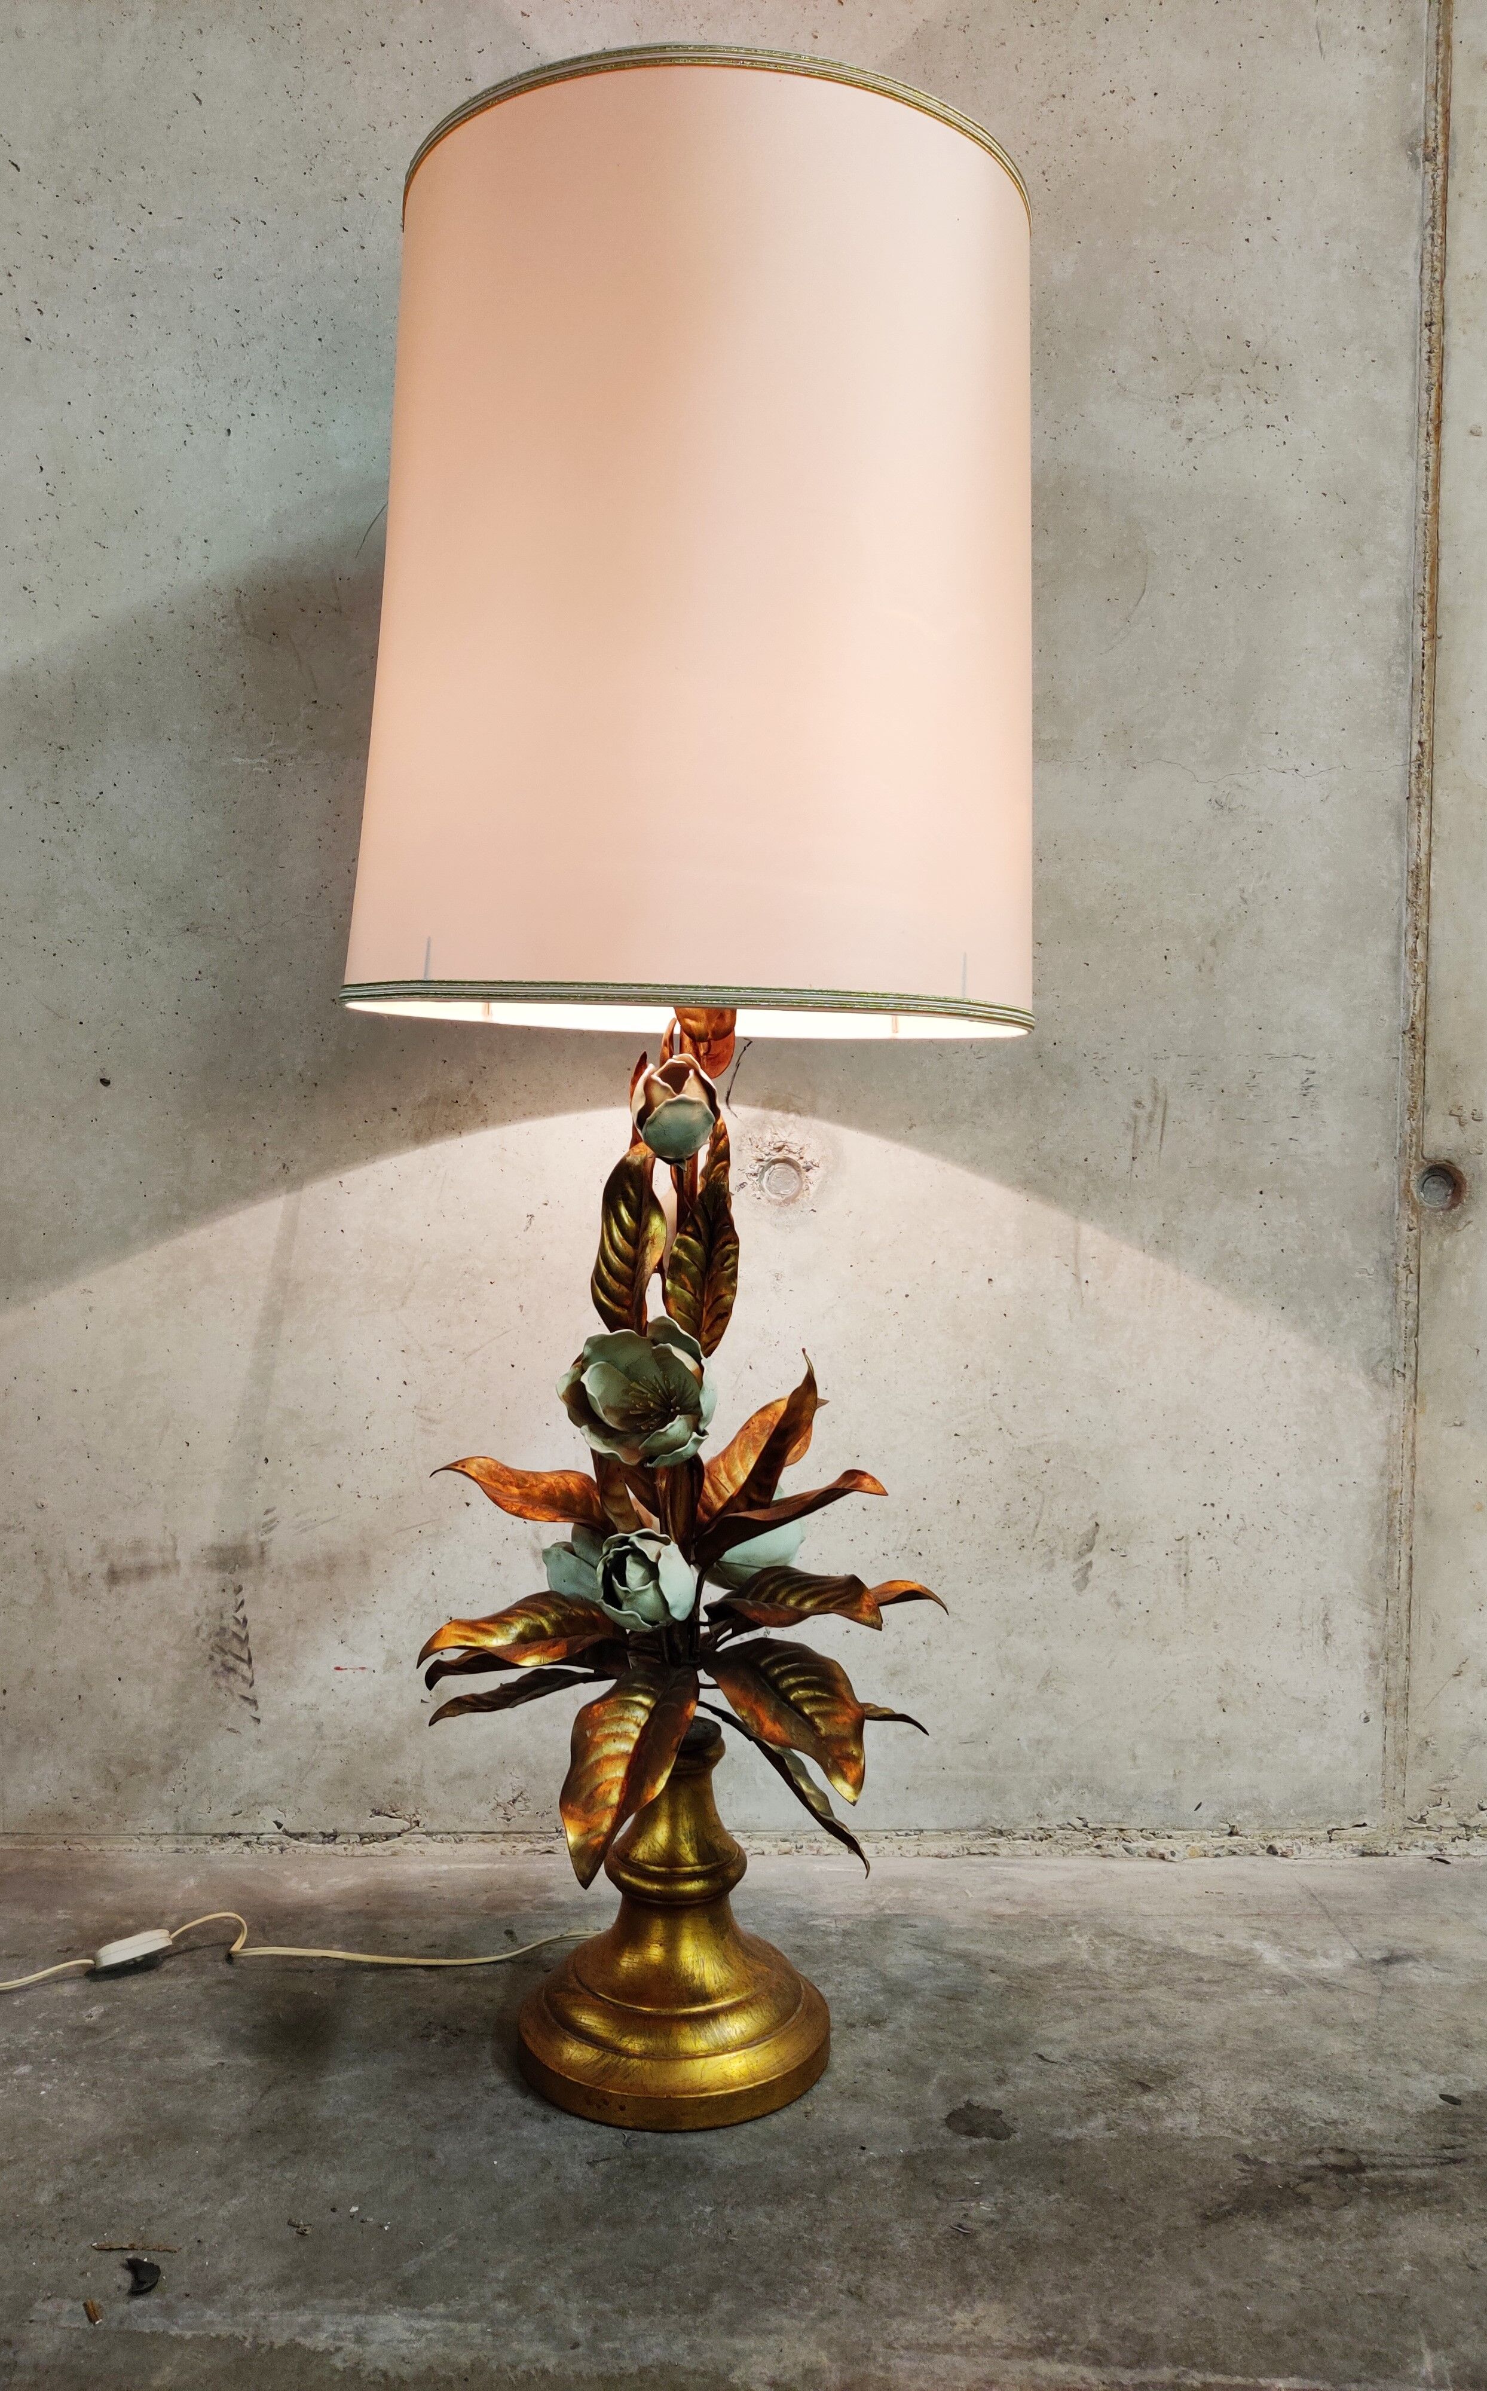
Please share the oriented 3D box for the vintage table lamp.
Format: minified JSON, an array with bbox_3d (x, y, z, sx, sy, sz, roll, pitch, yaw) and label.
[{"bbox_3d":[-0.031,-0.025,1.105,0.395,1.083,0.395,1,3,0],"label":"vintage table lamp"}]

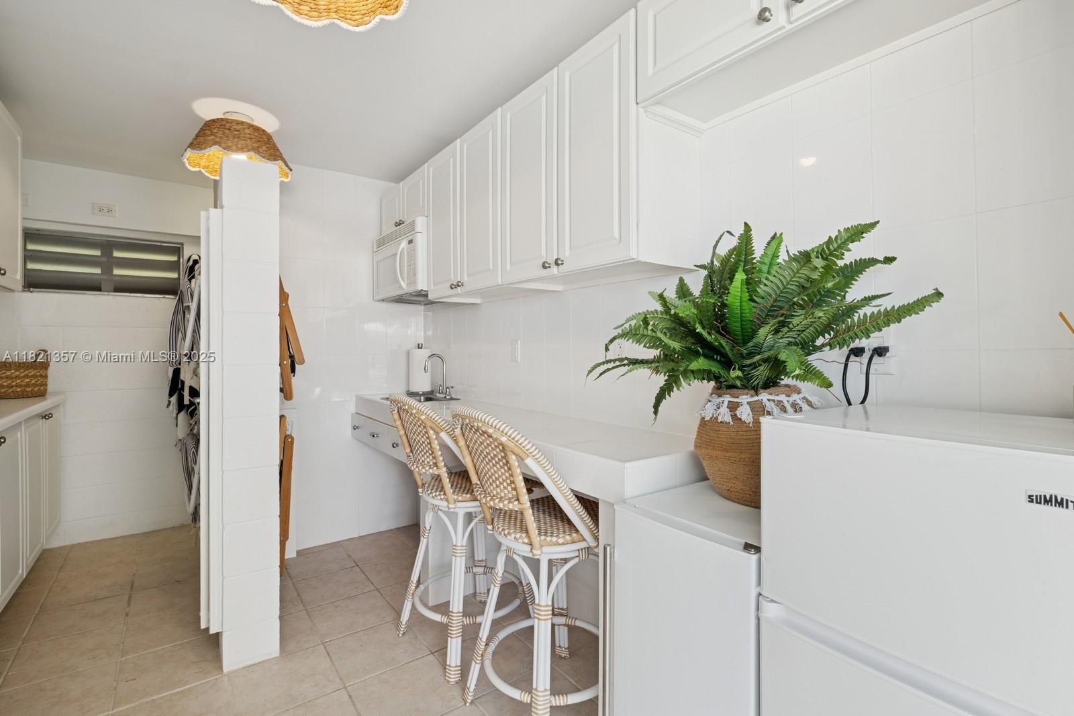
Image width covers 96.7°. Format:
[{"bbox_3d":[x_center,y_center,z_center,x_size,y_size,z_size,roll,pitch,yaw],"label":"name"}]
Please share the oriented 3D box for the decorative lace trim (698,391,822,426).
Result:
[{"bbox_3d":[0.599,0.130,1.292,0.318,0.072,0.318,0,1,-37],"label":"decorative lace trim"}]

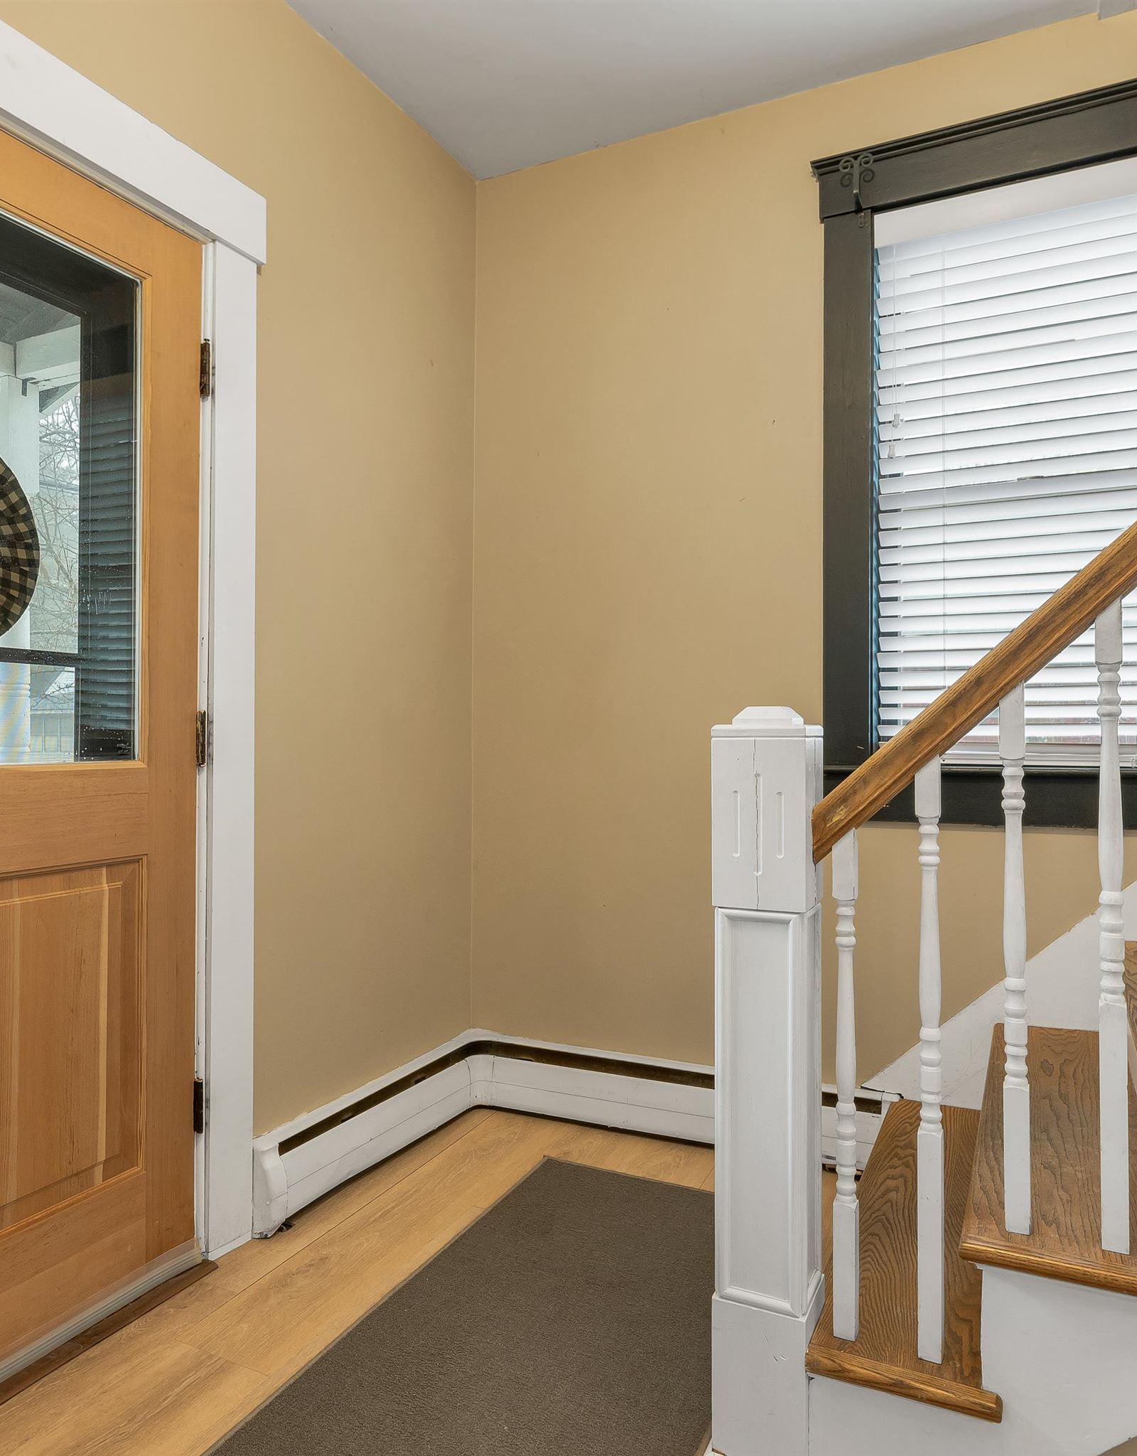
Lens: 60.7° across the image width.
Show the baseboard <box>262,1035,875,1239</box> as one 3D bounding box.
[{"bbox_3d":[0.062,0.998,2.239,1.229,0.212,0.908,0,0,26],"label":"baseboard"}]

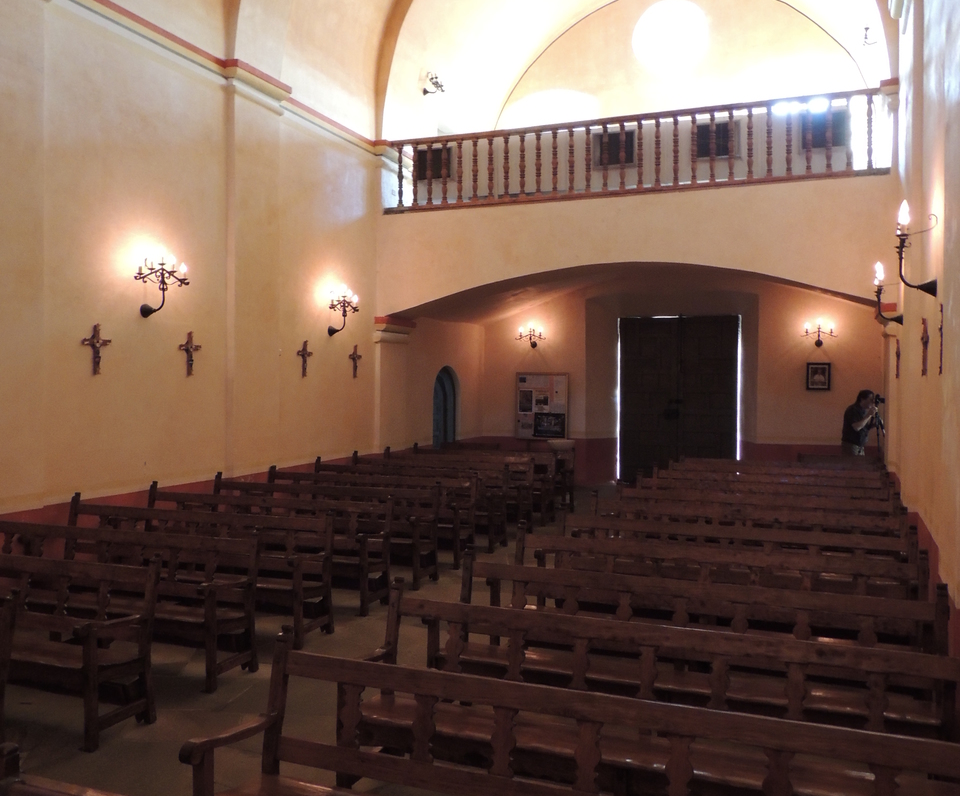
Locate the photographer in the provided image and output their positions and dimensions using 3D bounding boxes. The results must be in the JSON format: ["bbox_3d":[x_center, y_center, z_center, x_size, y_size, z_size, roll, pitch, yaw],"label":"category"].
[{"bbox_3d":[5.252,0.745,12.262,0.481,1.743,0.518,1,1,37],"label":"photographer"}]

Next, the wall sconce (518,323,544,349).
[{"bbox_3d":[0.926,-1.119,15.840,0.560,0.470,0.260,1,1,22],"label":"wall sconce"}]

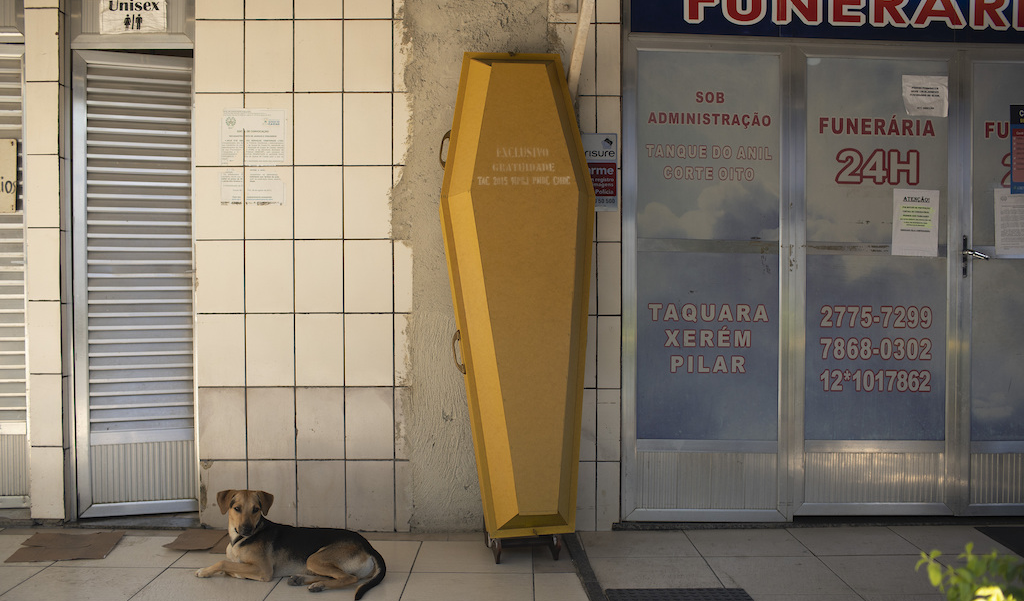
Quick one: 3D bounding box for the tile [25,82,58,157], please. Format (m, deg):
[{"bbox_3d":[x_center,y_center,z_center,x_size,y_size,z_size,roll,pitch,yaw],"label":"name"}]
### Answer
[{"bbox_3d":[-1.908,-0.743,4.053,0.137,0.300,0.012,0,1,-1],"label":"tile"}]

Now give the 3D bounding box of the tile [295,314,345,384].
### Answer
[{"bbox_3d":[-0.829,0.215,4.291,0.209,0.312,0.010,0,1,-1],"label":"tile"}]

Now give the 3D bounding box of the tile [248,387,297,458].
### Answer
[{"bbox_3d":[-0.996,0.508,4.109,0.200,0.300,0.012,0,1,-1],"label":"tile"}]

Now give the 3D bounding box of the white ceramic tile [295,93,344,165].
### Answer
[{"bbox_3d":[-0.825,-0.730,4.254,0.206,0.307,0.010,0,1,1],"label":"white ceramic tile"}]

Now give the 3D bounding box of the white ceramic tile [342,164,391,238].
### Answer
[{"bbox_3d":[-0.603,-0.409,4.180,0.202,0.305,0.010,0,1,-2],"label":"white ceramic tile"}]

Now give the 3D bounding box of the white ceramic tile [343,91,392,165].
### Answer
[{"bbox_3d":[-0.592,-0.704,4.088,0.200,0.300,0.012,0,1,-1],"label":"white ceramic tile"}]

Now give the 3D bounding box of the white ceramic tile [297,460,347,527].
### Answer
[{"bbox_3d":[-0.821,0.844,4.299,0.208,0.305,0.010,0,1,-1],"label":"white ceramic tile"}]

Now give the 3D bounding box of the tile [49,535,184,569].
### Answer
[{"bbox_3d":[-1.452,0.965,3.820,0.435,0.010,0.435,0,1,0],"label":"tile"}]

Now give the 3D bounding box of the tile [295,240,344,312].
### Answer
[{"bbox_3d":[-0.796,-0.098,4.117,0.200,0.300,0.010,0,1,0],"label":"tile"}]

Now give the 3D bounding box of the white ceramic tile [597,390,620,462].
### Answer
[{"bbox_3d":[0.413,0.530,4.228,0.100,0.305,0.010,0,1,-2],"label":"white ceramic tile"}]

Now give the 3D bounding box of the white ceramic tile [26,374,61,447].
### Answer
[{"bbox_3d":[-1.941,0.459,4.151,0.134,0.306,0.010,0,1,-2],"label":"white ceramic tile"}]

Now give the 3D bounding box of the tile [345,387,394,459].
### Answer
[{"bbox_3d":[-0.613,0.532,4.299,0.210,0.311,0.010,0,1,-1],"label":"tile"}]

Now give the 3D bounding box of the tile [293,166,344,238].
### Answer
[{"bbox_3d":[-0.830,-0.419,4.283,0.210,0.313,0.010,0,1,-1],"label":"tile"}]

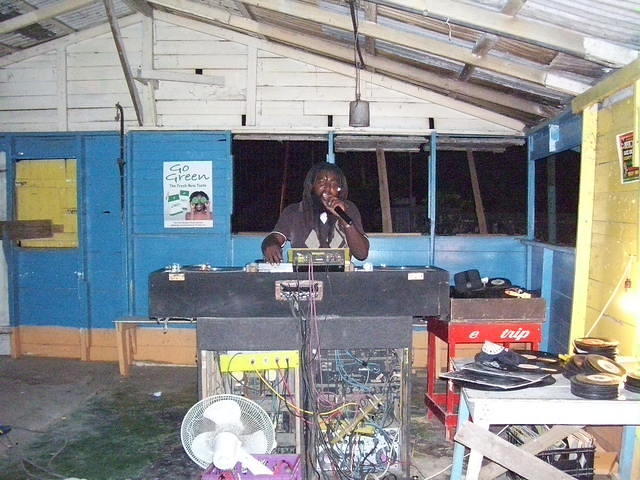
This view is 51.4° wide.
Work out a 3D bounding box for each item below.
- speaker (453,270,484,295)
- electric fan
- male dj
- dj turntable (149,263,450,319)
[{"bbox_3d":[0.940,0.262,4.200,0.170,0.160,0.140,0,3,-6],"label":"speaker"},{"bbox_3d":[-0.433,0.942,3.112,0.450,0.450,0.290,41,11,-12],"label":"electric fan"},{"bbox_3d":[-0.037,0.369,4.096,0.640,1.690,0.460,0,3,0],"label":"male dj"},{"bbox_3d":[-0.103,0.258,3.649,1.530,0.260,0.450,0,3,0],"label":"dj turntable"}]

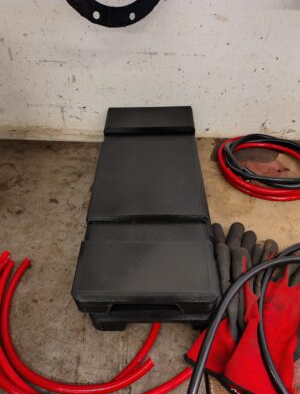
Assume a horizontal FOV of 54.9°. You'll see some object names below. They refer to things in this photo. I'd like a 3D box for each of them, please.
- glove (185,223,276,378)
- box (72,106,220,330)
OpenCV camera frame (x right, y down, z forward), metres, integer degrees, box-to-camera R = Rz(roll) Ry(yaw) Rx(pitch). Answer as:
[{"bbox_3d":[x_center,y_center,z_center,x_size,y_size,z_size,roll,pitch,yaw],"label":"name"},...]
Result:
[{"bbox_3d":[0.136,0.144,0.452,0.113,0.050,0.243,16,49,13],"label":"glove"},{"bbox_3d":[-0.003,0.010,0.512,0.170,0.139,0.402,1,47,0],"label":"box"}]

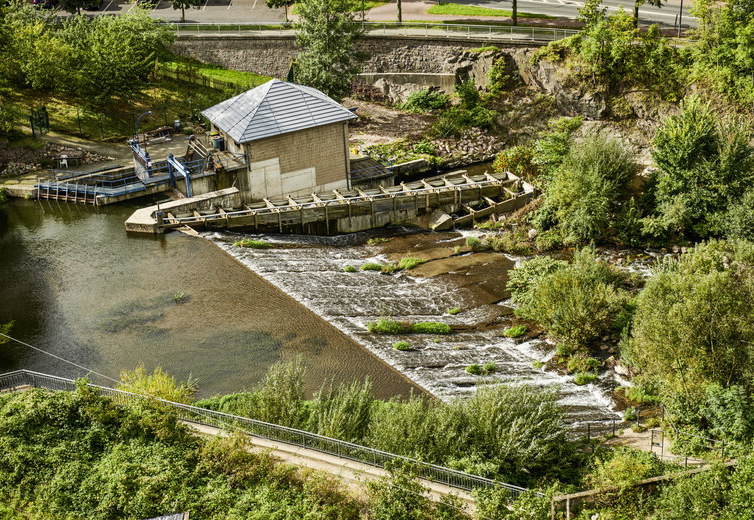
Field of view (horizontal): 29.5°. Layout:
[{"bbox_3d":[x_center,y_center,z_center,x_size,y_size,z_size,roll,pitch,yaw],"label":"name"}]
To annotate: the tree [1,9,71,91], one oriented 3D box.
[{"bbox_3d":[-29.190,-18.270,122.790,5.660,6.630,5.660,-3,25,0],"label":"tree"}]

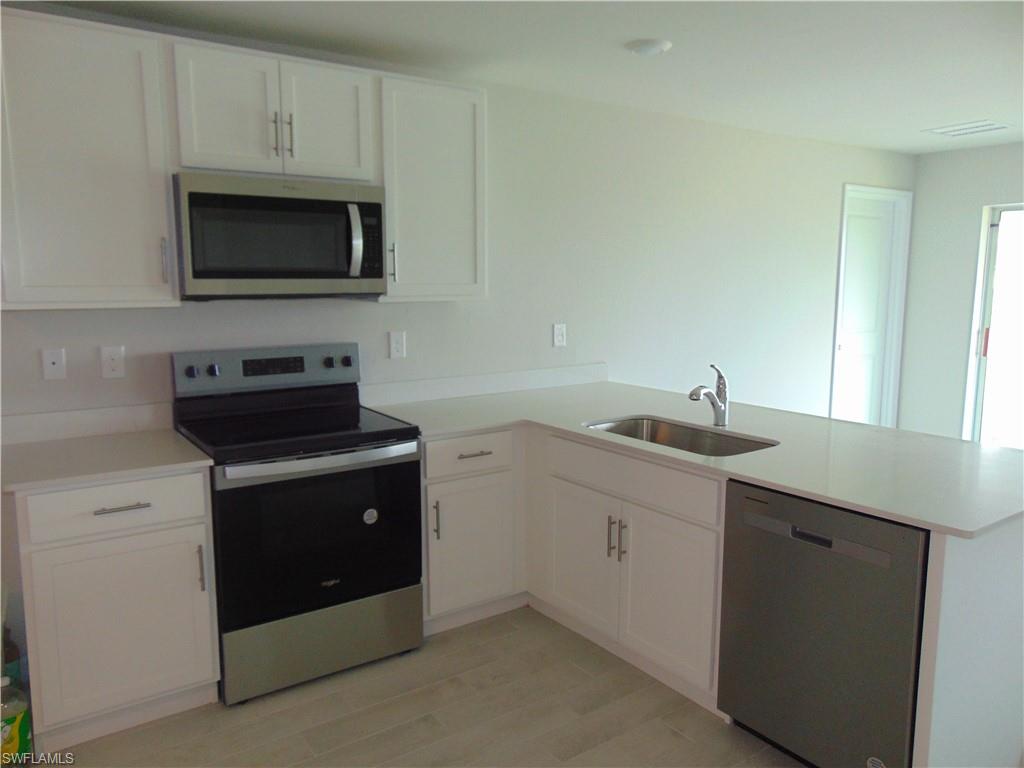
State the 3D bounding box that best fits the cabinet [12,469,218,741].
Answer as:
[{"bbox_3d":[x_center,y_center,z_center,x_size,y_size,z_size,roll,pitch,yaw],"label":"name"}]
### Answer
[{"bbox_3d":[-1.401,0.689,2.619,0.544,0.865,0.630,-6,9,-34],"label":"cabinet"}]

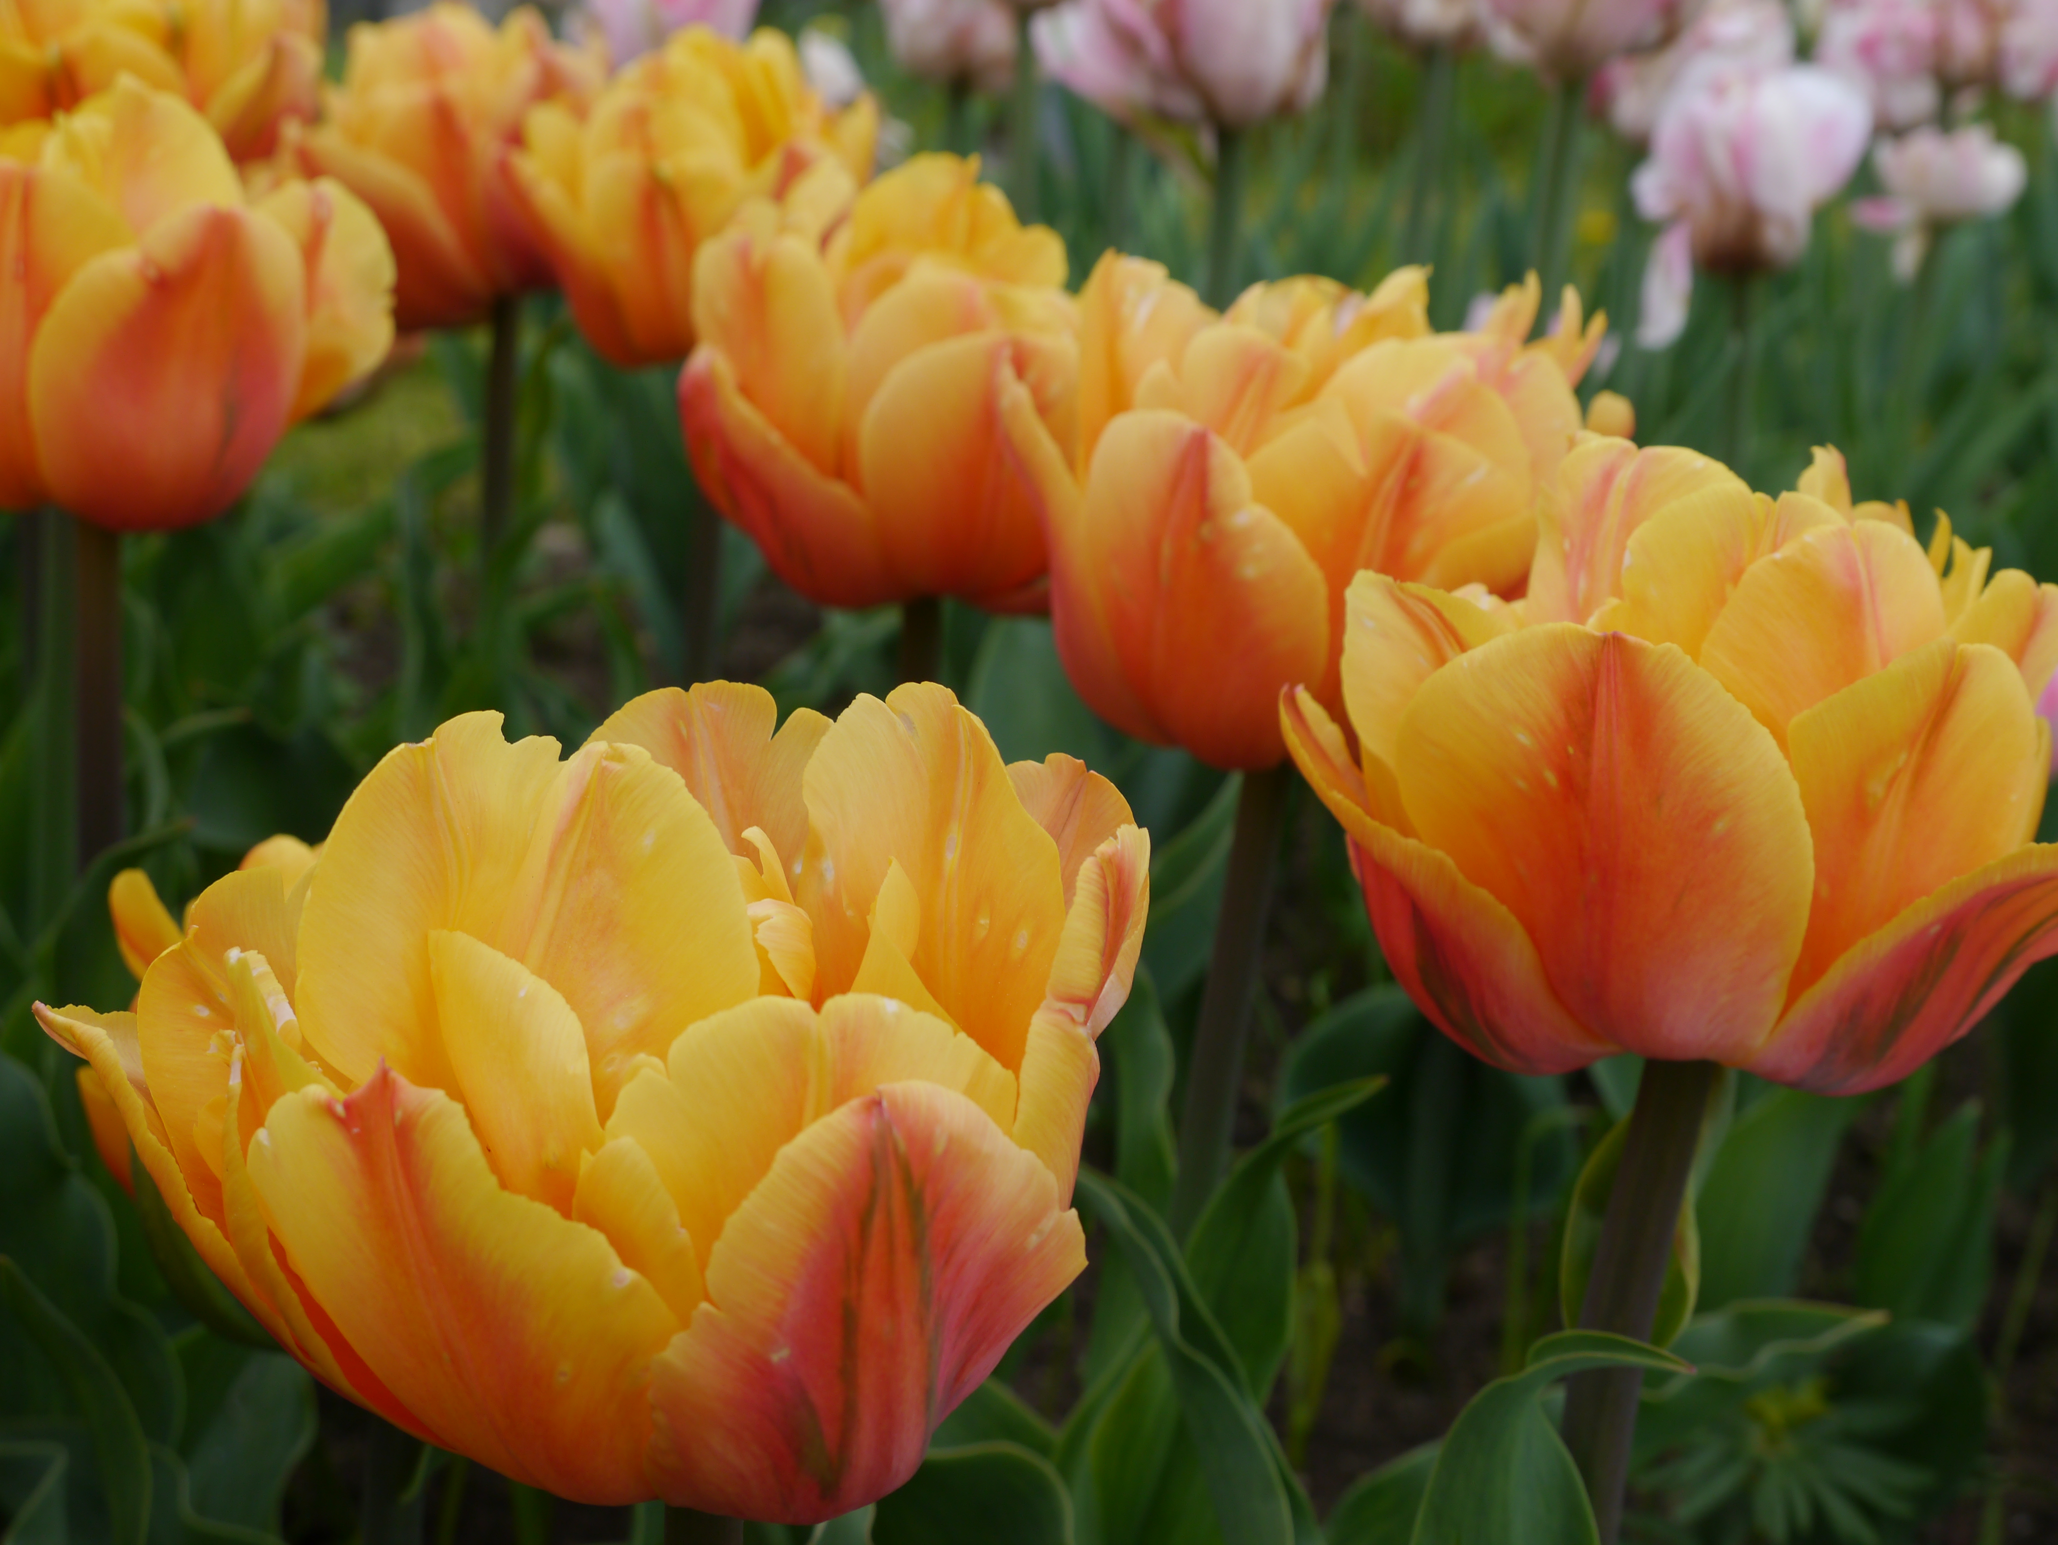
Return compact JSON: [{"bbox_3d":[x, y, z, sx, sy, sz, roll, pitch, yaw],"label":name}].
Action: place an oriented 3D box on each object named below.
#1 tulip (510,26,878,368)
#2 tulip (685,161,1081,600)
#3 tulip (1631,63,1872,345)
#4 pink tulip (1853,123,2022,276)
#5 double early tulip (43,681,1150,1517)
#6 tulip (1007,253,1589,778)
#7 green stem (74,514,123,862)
[{"bbox_3d":[-0.070,-0.121,0.700,0.077,0.071,0.075,0,17,0],"label":"tulip"},{"bbox_3d":[-0.026,-0.070,0.600,0.077,0.078,0.077,0,17,0],"label":"tulip"},{"bbox_3d":[0.239,-0.187,1.100,0.078,0.088,0.070,0,17,0],"label":"tulip"},{"bbox_3d":[0.320,-0.201,1.170,0.060,0.052,0.055,0,17,0],"label":"pink tulip"},{"bbox_3d":[-0.039,0.029,0.300,0.098,0.067,0.095,0,17,0],"label":"double early tulip"},{"bbox_3d":[0.040,-0.037,0.470,0.083,0.070,0.080,0,17,0],"label":"tulip"},{"bbox_3d":[-0.168,-0.014,0.600,0.009,0.068,0.009,0,17,0],"label":"green stem"}]

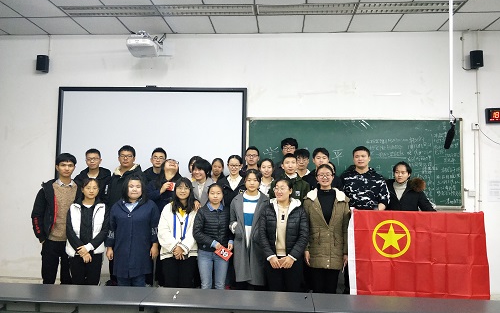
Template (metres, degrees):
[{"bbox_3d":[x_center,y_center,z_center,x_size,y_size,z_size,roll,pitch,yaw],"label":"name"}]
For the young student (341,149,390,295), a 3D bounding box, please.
[{"bbox_3d":[1.203,0.781,3.819,0.540,1.781,0.360,0,-4,10],"label":"young student"}]

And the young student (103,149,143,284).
[{"bbox_3d":[-1.547,0.740,4.463,0.540,1.760,0.330,2,-4,-15],"label":"young student"}]

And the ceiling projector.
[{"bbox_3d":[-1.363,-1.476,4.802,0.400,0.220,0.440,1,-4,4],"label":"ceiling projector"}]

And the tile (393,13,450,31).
[{"bbox_3d":[2.190,-1.725,4.642,0.600,0.020,0.520,1,-4,4],"label":"tile"}]

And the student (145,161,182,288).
[{"bbox_3d":[-0.924,0.840,4.024,0.470,1.615,0.360,1,-4,-6],"label":"student"}]

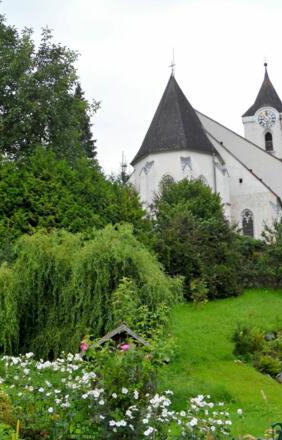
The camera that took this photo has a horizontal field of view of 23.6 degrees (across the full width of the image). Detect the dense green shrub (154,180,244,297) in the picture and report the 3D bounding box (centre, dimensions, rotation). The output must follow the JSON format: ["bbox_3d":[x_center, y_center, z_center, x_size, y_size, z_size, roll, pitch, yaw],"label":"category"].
[{"bbox_3d":[2.013,0.677,24.000,3.100,4.100,2.900,-2,-10,5],"label":"dense green shrub"}]

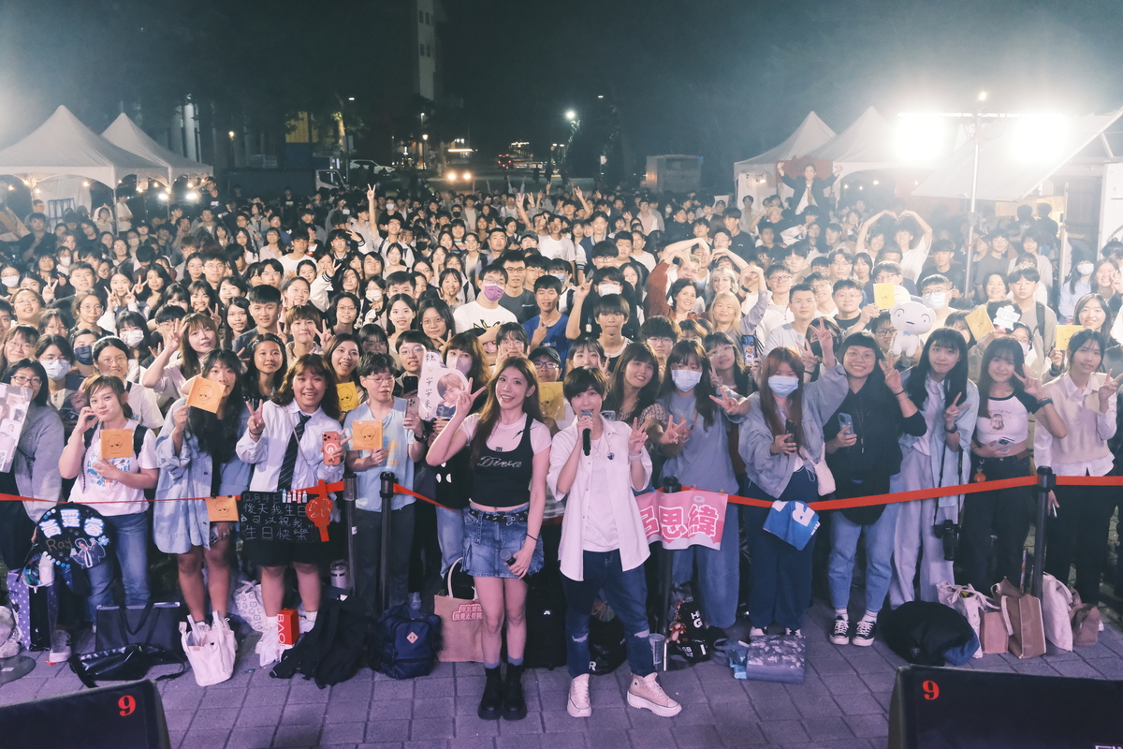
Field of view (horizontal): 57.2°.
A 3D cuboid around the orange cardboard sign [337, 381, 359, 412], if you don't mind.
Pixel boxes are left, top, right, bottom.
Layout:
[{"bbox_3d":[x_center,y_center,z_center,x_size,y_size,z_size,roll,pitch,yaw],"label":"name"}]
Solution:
[{"bbox_3d":[-1.104,0.116,5.331,0.105,0.145,0.006,-12,7,-11],"label":"orange cardboard sign"}]

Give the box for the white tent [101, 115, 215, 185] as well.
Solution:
[{"bbox_3d":[-9.515,-4.005,22.673,3.000,3.408,3.000,-1,12,-4],"label":"white tent"}]

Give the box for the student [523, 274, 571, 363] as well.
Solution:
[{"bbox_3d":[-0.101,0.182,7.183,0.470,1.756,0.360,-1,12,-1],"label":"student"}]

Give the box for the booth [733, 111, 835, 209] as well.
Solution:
[{"bbox_3d":[6.222,-4.655,25.728,3.000,3.690,3.000,-2,12,-10],"label":"booth"}]

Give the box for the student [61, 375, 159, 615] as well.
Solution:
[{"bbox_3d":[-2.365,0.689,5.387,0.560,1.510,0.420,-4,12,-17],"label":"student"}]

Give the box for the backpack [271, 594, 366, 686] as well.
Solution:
[{"bbox_3d":[-1.235,1.292,5.214,0.480,0.400,0.340,-1,12,-5],"label":"backpack"}]

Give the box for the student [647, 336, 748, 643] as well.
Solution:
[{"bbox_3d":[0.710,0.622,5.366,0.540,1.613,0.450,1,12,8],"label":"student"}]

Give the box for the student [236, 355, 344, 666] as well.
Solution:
[{"bbox_3d":[-1.387,0.670,5.290,0.520,1.575,0.400,-2,12,-9],"label":"student"}]

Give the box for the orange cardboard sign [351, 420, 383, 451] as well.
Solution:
[{"bbox_3d":[-0.889,0.279,4.721,0.140,0.142,0.007,-3,5,-11],"label":"orange cardboard sign"}]

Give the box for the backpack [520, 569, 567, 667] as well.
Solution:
[{"bbox_3d":[-0.080,1.217,5.262,0.330,0.500,0.200,-1,12,-1],"label":"backpack"}]

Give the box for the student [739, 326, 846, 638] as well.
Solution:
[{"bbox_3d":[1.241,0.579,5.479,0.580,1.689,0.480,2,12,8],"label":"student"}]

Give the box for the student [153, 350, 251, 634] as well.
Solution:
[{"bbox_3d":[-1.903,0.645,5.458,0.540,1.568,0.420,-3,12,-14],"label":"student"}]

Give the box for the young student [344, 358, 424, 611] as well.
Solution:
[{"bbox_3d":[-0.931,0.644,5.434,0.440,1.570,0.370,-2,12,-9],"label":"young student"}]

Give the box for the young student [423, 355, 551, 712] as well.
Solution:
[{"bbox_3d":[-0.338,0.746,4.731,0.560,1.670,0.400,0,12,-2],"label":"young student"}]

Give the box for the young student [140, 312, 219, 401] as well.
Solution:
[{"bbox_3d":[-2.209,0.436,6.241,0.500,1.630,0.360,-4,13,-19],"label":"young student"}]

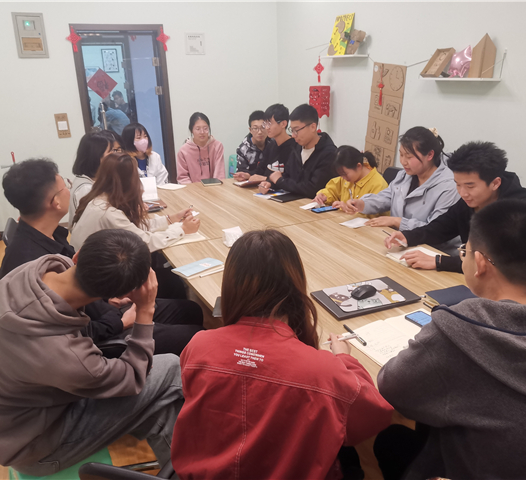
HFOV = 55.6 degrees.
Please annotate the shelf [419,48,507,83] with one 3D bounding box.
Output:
[{"bbox_3d":[1.330,-1.183,3.395,0.156,0.194,0.586,-10,21,-23],"label":"shelf"}]

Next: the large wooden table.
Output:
[{"bbox_3d":[0.036,0.306,2.921,1.200,0.750,2.970,-10,20,-23],"label":"large wooden table"}]

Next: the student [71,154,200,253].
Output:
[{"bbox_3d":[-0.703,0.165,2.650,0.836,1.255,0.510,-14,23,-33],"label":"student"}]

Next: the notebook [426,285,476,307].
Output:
[{"bbox_3d":[0.743,0.238,1.889,0.178,0.026,0.224,-5,19,-9],"label":"notebook"}]

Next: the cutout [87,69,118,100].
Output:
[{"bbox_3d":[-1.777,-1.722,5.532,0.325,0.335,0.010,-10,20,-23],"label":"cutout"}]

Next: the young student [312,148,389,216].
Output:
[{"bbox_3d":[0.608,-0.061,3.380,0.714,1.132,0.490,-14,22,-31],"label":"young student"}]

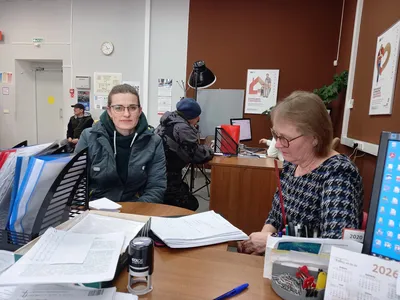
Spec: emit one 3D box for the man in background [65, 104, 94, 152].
[{"bbox_3d":[-2.494,-0.277,5.664,0.530,1.230,0.700,8,9,37],"label":"man in background"}]

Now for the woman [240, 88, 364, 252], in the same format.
[{"bbox_3d":[0.310,0.410,1.074,0.640,1.250,0.480,-2,9,-33],"label":"woman"}]

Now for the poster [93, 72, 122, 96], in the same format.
[{"bbox_3d":[-1.943,-1.394,6.126,0.630,0.465,0.018,5,7,13],"label":"poster"}]

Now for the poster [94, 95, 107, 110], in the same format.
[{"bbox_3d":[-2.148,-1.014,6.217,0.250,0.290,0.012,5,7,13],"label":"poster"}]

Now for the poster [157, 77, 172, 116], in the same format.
[{"bbox_3d":[-0.703,-1.072,5.874,0.300,0.735,0.015,5,7,13],"label":"poster"}]

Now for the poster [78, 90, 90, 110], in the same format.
[{"bbox_3d":[-2.526,-1.064,6.299,0.297,0.420,0.015,5,7,13],"label":"poster"}]

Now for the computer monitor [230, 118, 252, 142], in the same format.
[{"bbox_3d":[0.482,-0.233,3.450,0.060,0.300,0.450,-3,1,42],"label":"computer monitor"}]

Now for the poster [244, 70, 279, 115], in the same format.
[{"bbox_3d":[1.193,-1.110,5.526,0.590,0.840,0.025,5,7,13],"label":"poster"}]

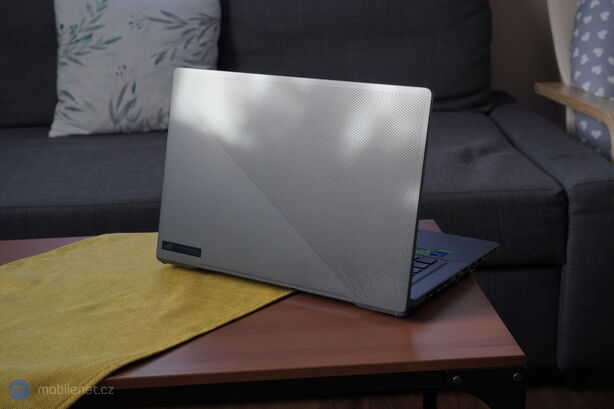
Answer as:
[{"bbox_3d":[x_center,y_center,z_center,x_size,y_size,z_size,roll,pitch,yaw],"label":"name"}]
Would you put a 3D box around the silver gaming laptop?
[{"bbox_3d":[0.025,-0.048,1.091,0.355,0.236,0.247,9,19,33],"label":"silver gaming laptop"}]

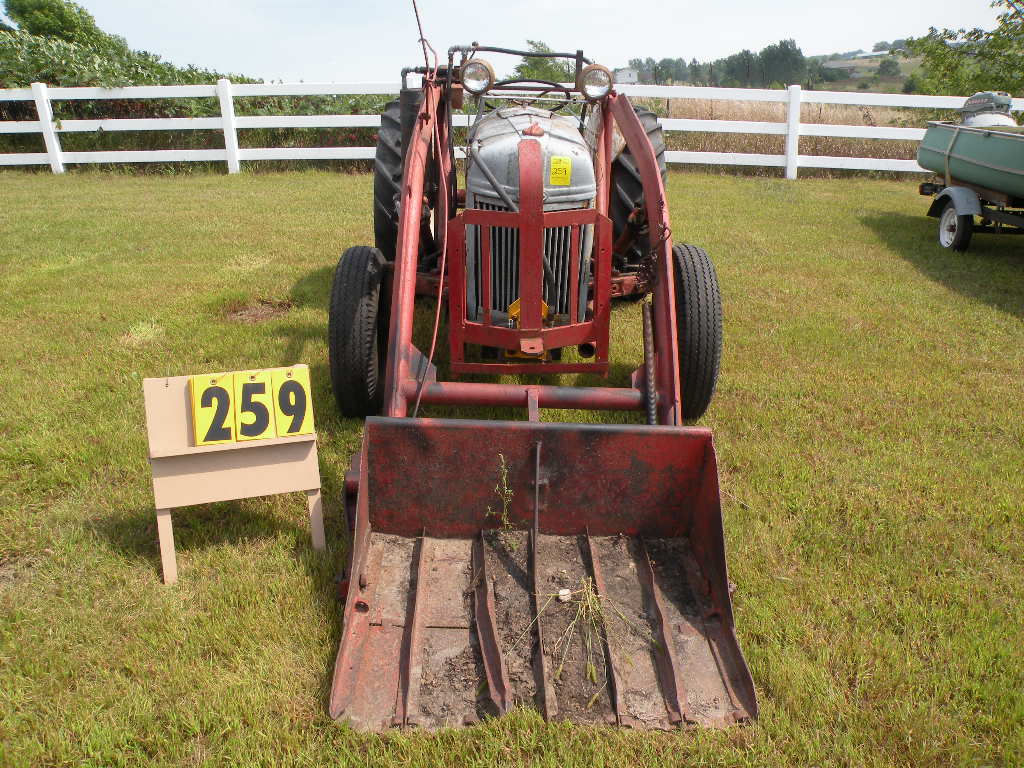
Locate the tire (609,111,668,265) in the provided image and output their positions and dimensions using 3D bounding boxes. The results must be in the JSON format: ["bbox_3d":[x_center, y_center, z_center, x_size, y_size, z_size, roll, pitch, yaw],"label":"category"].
[{"bbox_3d":[0.701,-1.072,4.873,0.285,1.200,1.200,0,22,0],"label":"tire"}]

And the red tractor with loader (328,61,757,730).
[{"bbox_3d":[0.058,-0.687,3.629,1.630,1.530,4.320,0,22,0],"label":"red tractor with loader"}]

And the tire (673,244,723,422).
[{"bbox_3d":[0.703,-0.198,3.308,0.165,0.730,0.730,0,22,0],"label":"tire"}]

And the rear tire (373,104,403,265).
[{"bbox_3d":[-0.619,-1.079,4.863,0.285,1.200,1.200,0,22,0],"label":"rear tire"}]

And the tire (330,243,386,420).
[{"bbox_3d":[-0.605,-0.205,3.297,0.165,0.730,0.730,0,22,0],"label":"tire"}]

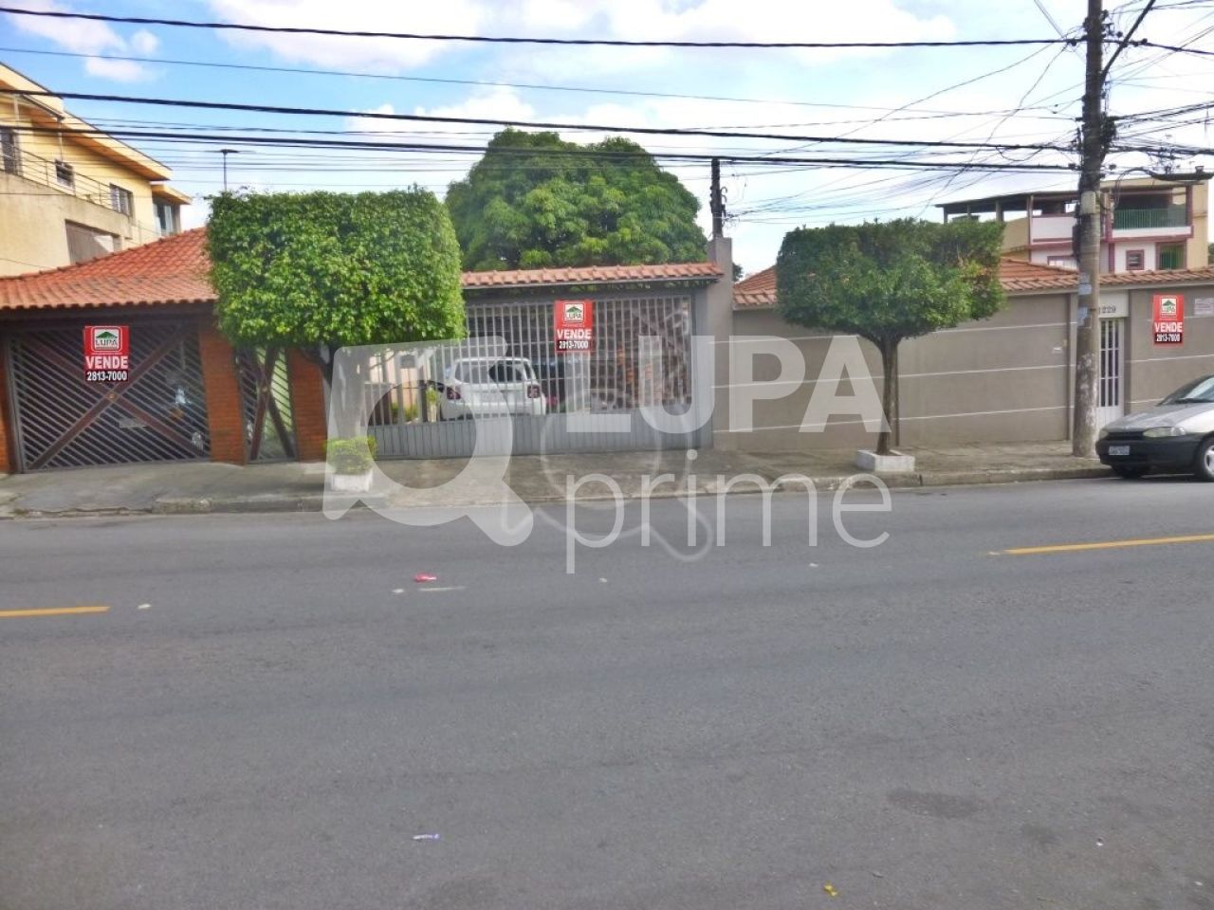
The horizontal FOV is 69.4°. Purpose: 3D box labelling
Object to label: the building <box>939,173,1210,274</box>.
[{"bbox_3d":[24.992,-9.190,48.649,9.600,9.388,11.000,-3,5,-5],"label":"building"}]

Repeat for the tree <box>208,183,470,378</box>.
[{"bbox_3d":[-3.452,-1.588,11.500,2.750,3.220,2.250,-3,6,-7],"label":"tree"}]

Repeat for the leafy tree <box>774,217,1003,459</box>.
[{"bbox_3d":[3.759,-1.544,11.800,2.500,3.000,2.100,-3,6,-7],"label":"leafy tree"}]

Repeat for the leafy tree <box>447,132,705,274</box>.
[{"bbox_3d":[-0.741,-4.647,23.198,7.400,7.592,7.200,-3,5,-5],"label":"leafy tree"}]

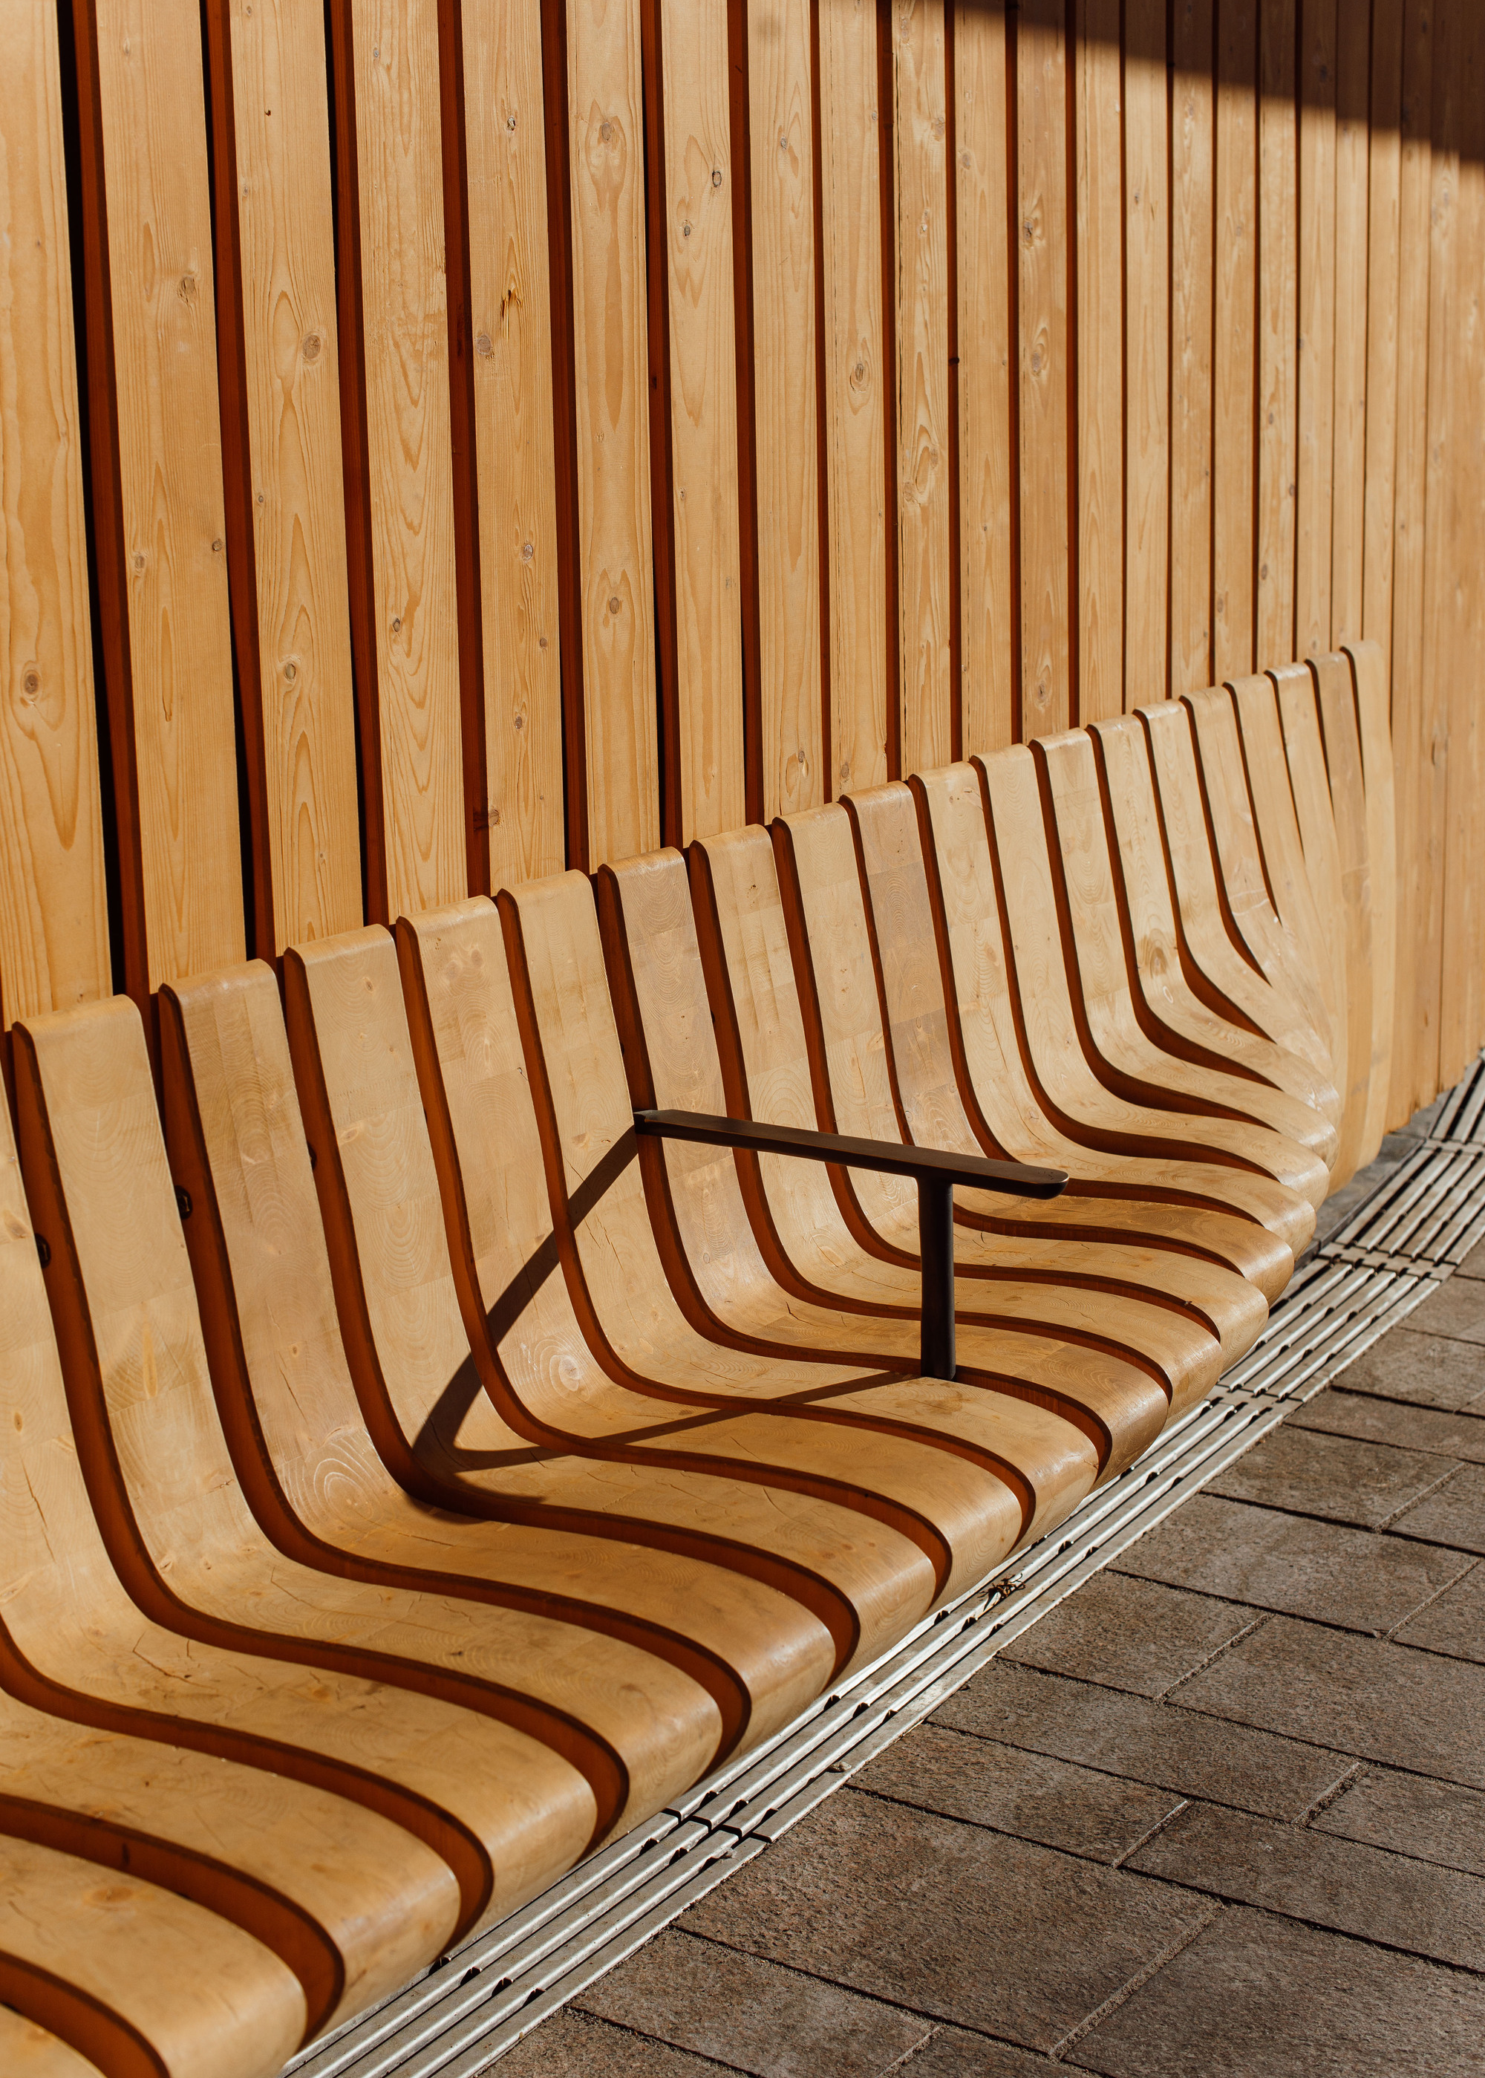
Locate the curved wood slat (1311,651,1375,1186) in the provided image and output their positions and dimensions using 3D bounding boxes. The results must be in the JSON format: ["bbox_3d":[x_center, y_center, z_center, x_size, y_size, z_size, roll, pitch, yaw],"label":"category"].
[{"bbox_3d":[1.063,-0.213,5.464,0.080,0.929,0.150,4,11,30],"label":"curved wood slat"}]

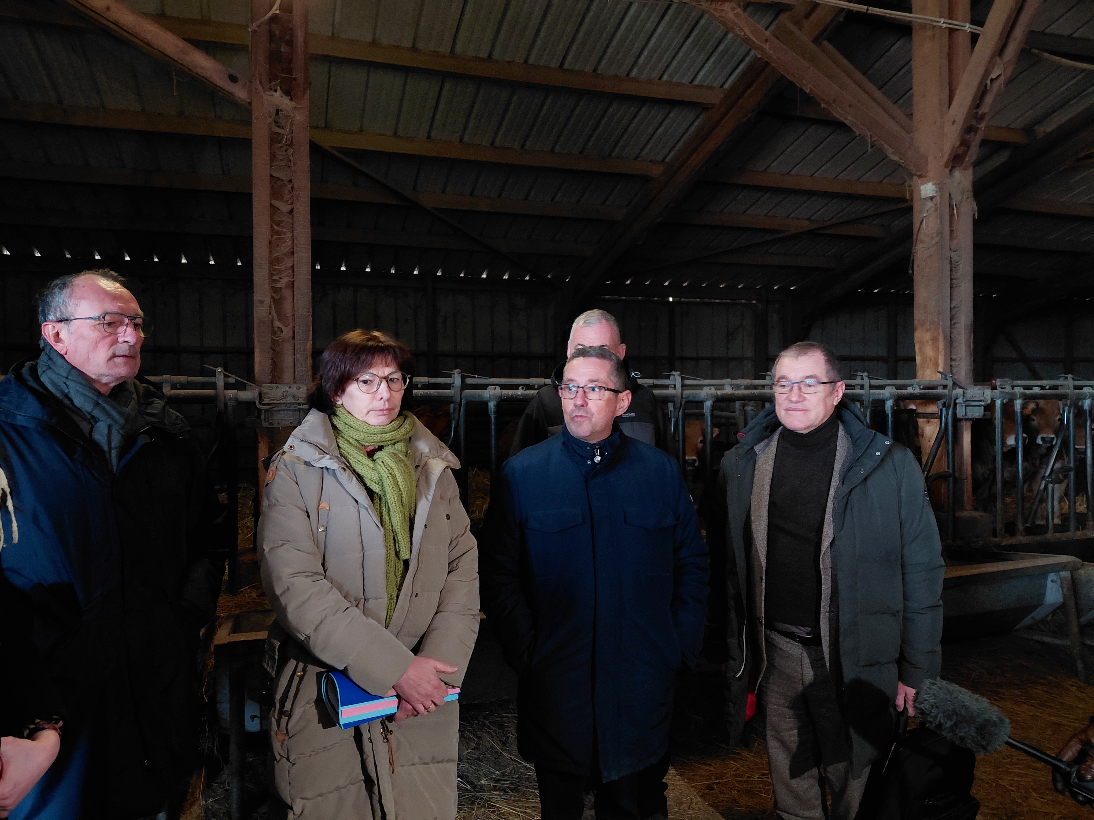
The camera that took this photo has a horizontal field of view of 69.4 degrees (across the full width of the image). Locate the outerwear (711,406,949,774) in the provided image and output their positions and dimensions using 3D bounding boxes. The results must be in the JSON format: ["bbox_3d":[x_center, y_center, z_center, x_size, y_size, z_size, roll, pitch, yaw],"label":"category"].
[{"bbox_3d":[0.725,0.440,2.050,0.610,0.940,0.400,-1,0,32],"label":"outerwear"}]

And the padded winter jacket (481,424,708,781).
[{"bbox_3d":[0.118,0.465,2.000,0.580,0.880,0.350,-1,0,-2],"label":"padded winter jacket"}]

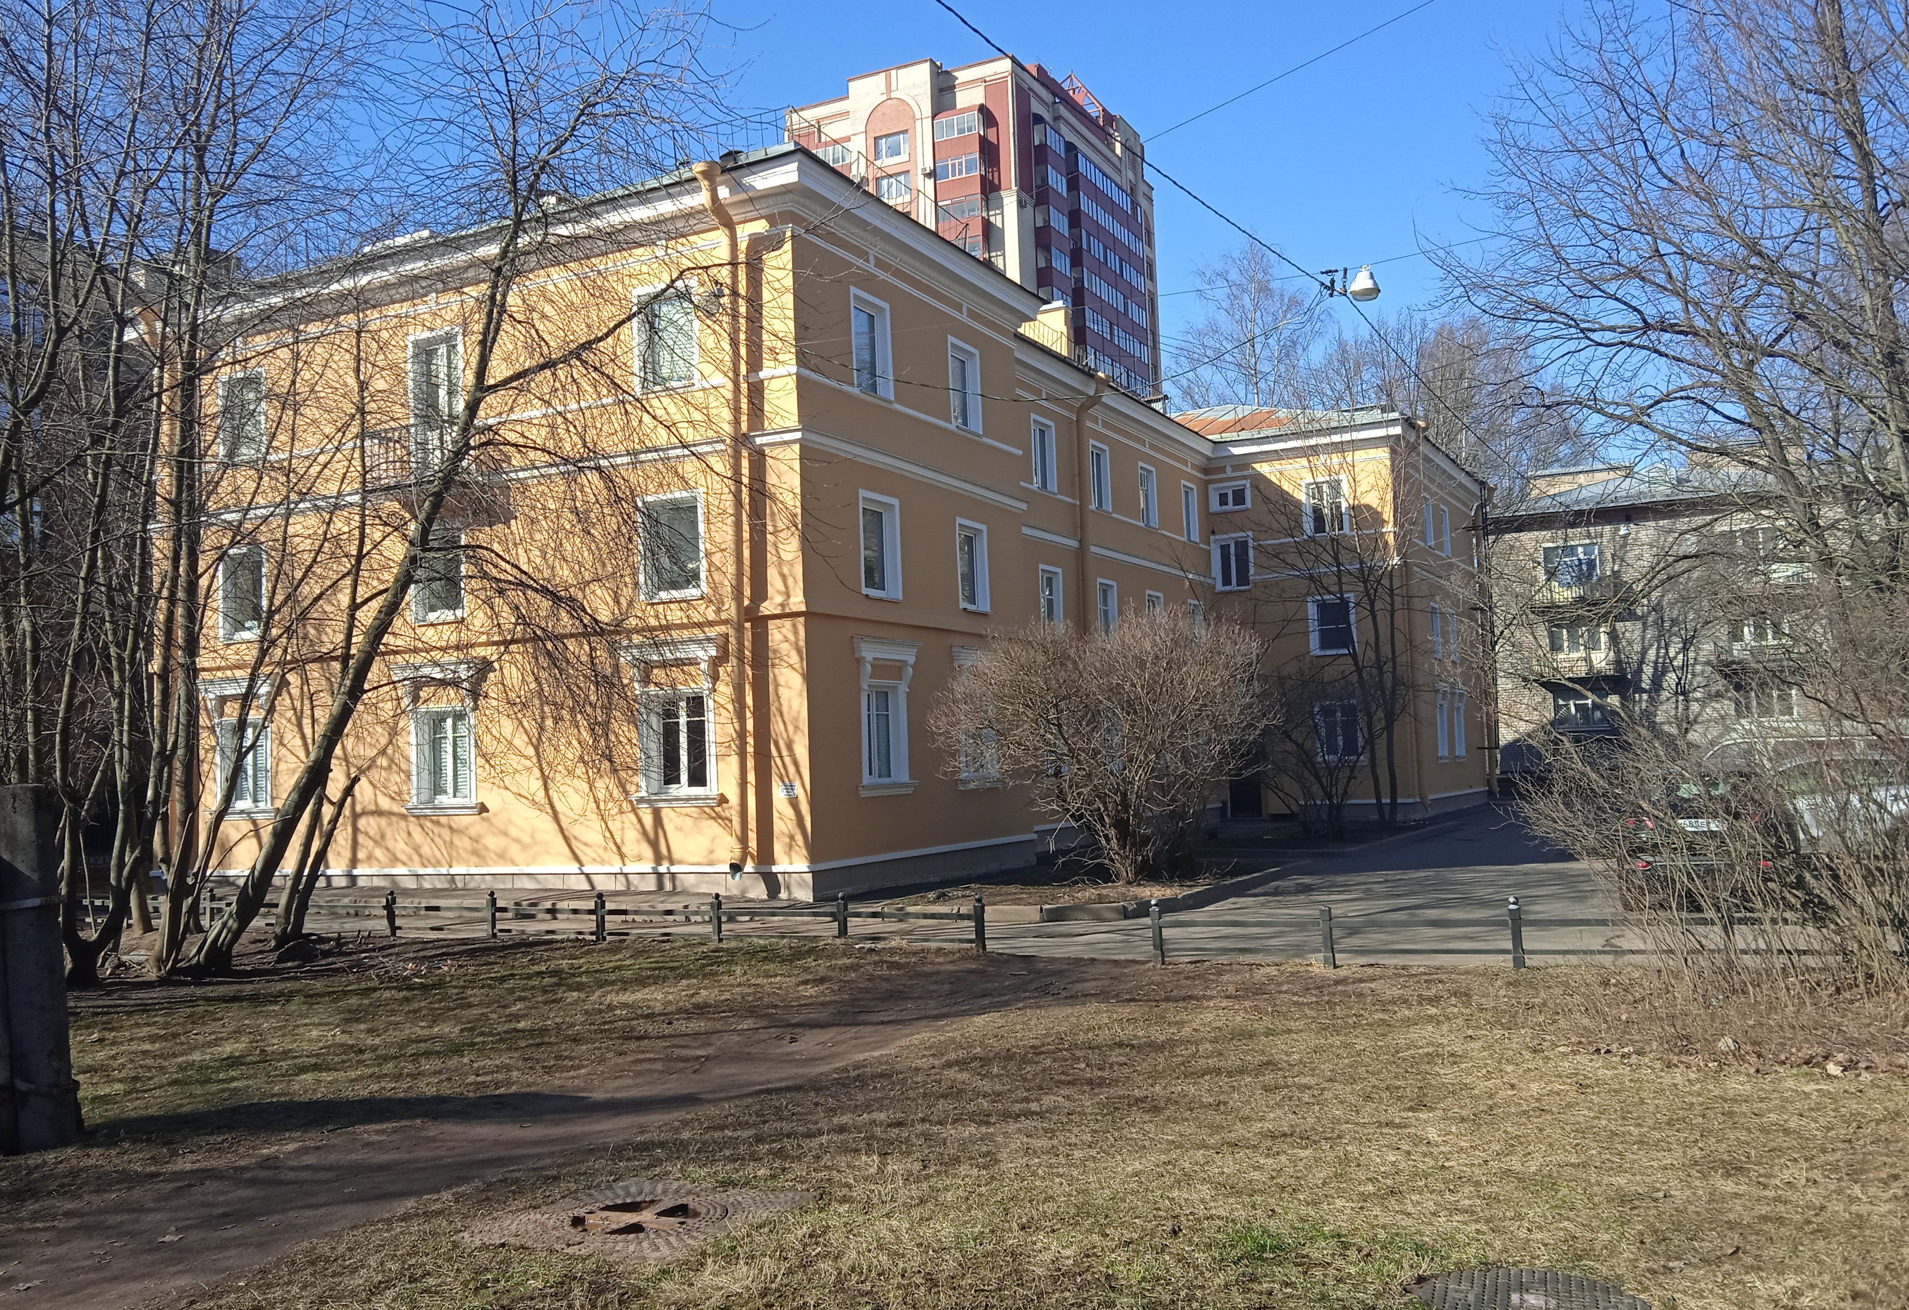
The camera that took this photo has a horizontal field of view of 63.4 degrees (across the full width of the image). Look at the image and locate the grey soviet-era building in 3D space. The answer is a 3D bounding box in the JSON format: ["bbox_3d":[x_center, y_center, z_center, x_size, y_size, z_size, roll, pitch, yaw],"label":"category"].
[{"bbox_3d":[31.121,-1.601,66.785,12.800,13.700,14.000,-4,-4,27],"label":"grey soviet-era building"}]

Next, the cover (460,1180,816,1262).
[{"bbox_3d":[-1.168,2.068,5.607,1.000,0.050,1.000,-4,-4,27],"label":"cover"}]

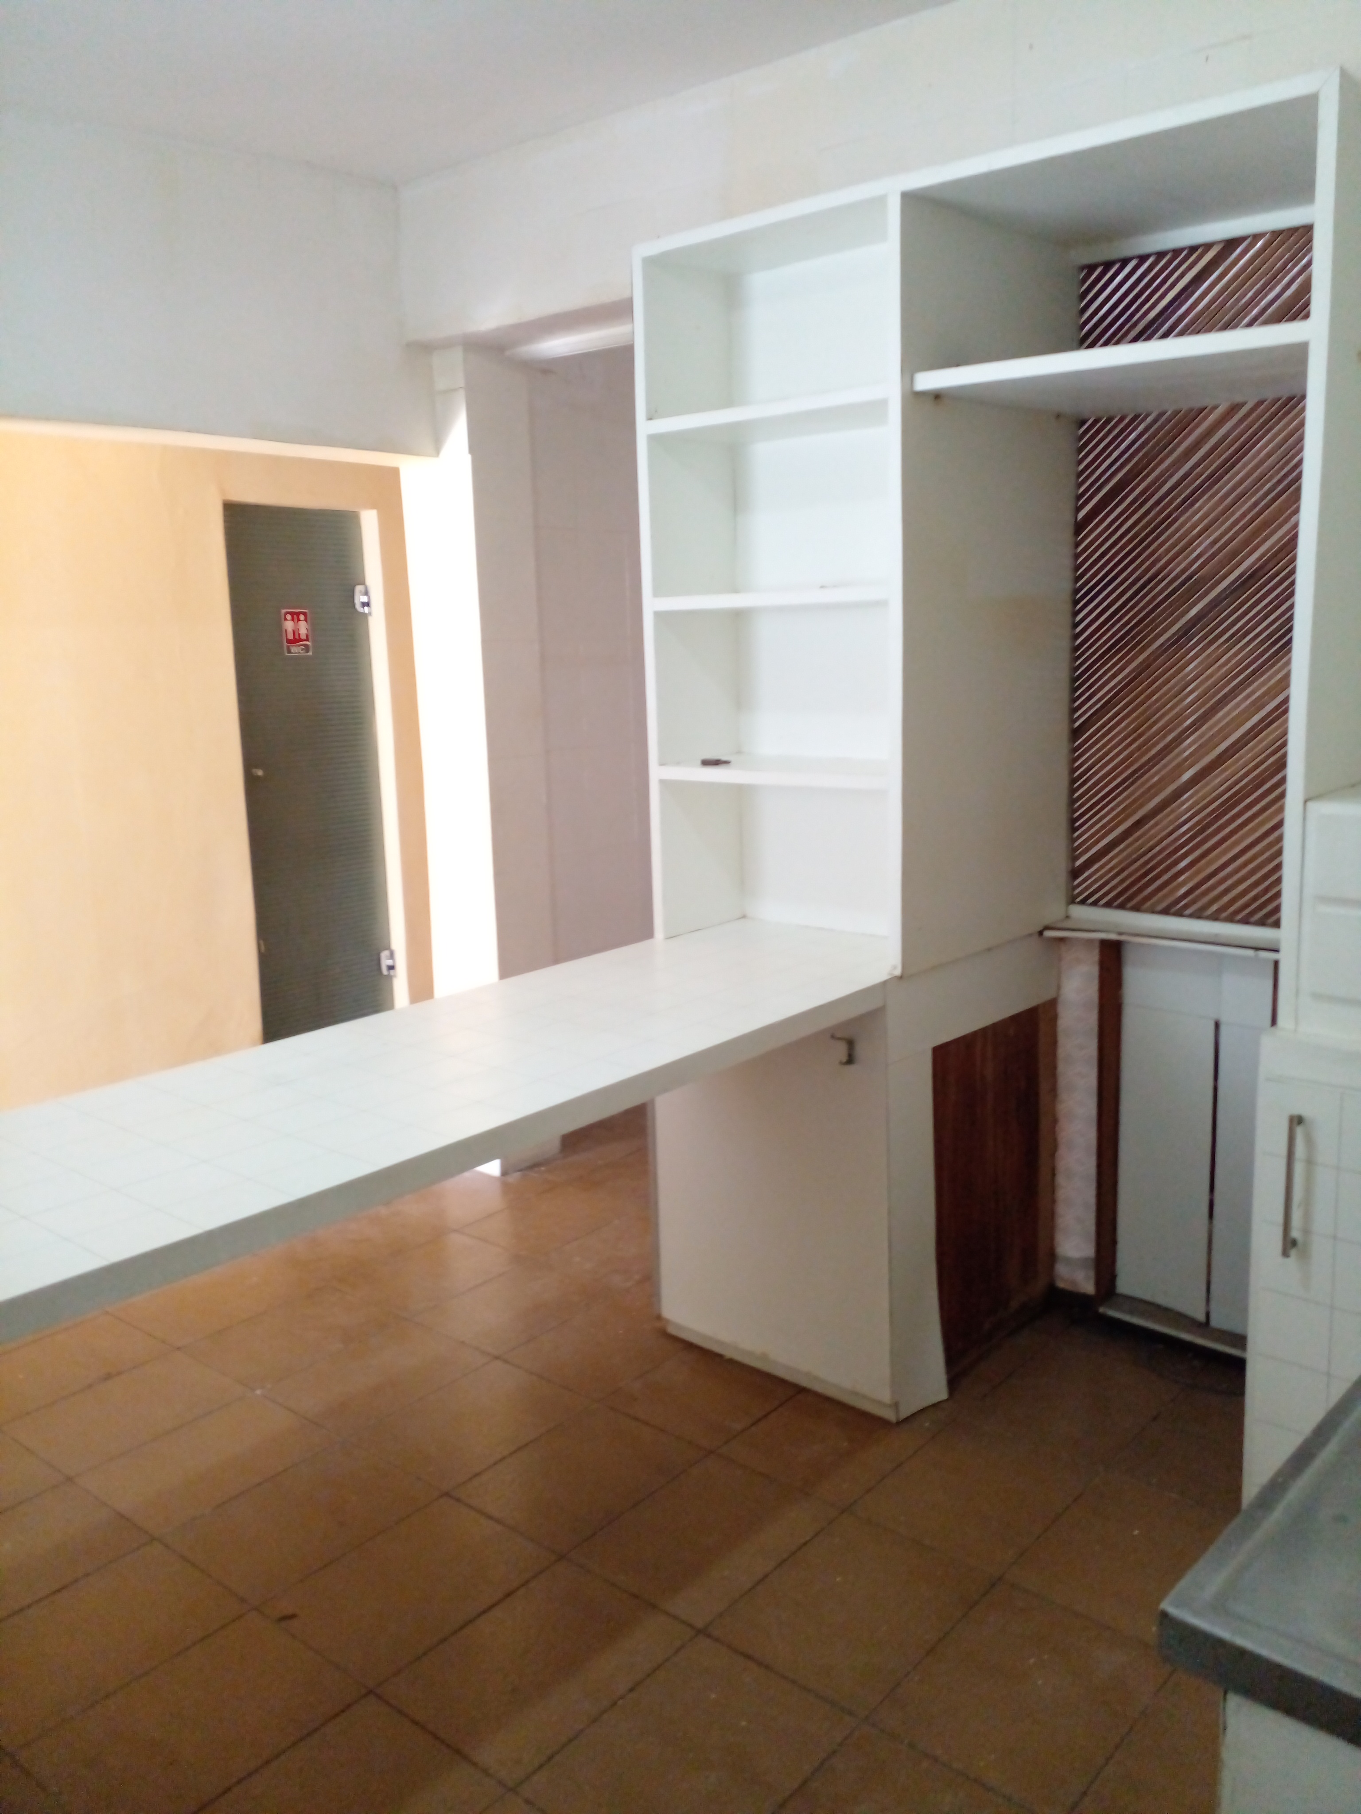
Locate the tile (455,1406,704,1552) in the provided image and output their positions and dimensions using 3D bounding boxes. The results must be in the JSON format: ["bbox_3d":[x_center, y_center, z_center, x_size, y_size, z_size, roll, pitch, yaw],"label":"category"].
[{"bbox_3d":[-0.184,1.049,2.625,0.282,0.012,0.384,7,13,40],"label":"tile"}]

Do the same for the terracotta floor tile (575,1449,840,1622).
[{"bbox_3d":[0.045,1.077,2.434,0.282,0.012,0.384,7,13,40],"label":"terracotta floor tile"}]

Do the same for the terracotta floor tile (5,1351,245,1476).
[{"bbox_3d":[-1.129,1.025,2.897,0.282,0.012,0.384,7,13,40],"label":"terracotta floor tile"}]

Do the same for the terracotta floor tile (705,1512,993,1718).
[{"bbox_3d":[0.275,1.119,2.262,0.298,0.010,0.399,7,13,40],"label":"terracotta floor tile"}]

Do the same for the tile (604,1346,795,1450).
[{"bbox_3d":[0.074,1.001,2.946,0.298,0.010,0.399,7,13,40],"label":"tile"}]

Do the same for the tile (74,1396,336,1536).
[{"bbox_3d":[-0.903,1.068,2.727,0.298,0.010,0.399,7,13,40],"label":"tile"}]

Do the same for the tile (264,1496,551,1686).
[{"bbox_3d":[-0.443,1.125,2.344,0.298,0.010,0.399,7,13,40],"label":"tile"}]

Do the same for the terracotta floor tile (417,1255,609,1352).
[{"bbox_3d":[-0.386,0.945,3.330,0.298,0.010,0.399,7,13,40],"label":"terracotta floor tile"}]

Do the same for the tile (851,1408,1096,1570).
[{"bbox_3d":[0.532,1.045,2.544,0.282,0.012,0.384,7,13,40],"label":"tile"}]

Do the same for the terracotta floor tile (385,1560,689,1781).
[{"bbox_3d":[-0.212,1.136,2.134,0.282,0.012,0.384,7,13,40],"label":"terracotta floor tile"}]

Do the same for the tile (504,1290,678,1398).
[{"bbox_3d":[-0.156,0.973,3.138,0.298,0.010,0.399,7,13,40],"label":"tile"}]

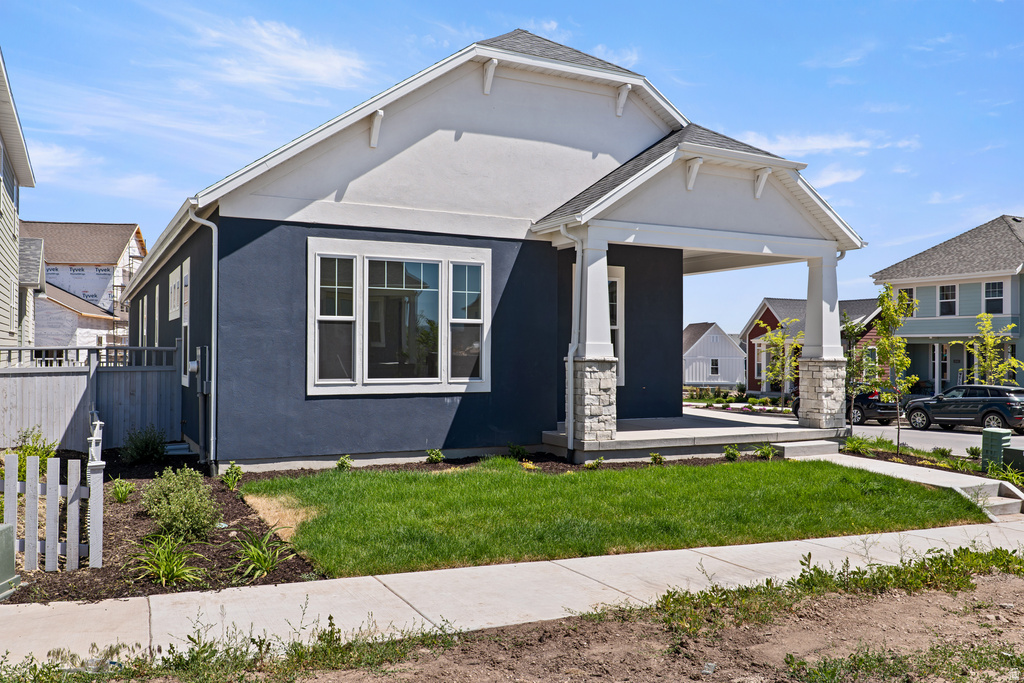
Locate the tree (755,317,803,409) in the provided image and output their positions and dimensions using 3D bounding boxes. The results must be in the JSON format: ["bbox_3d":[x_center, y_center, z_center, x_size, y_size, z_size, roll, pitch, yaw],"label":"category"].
[{"bbox_3d":[12.333,0.988,39.200,2.300,4.300,2.300,1,-1,-27],"label":"tree"}]

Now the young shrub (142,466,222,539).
[{"bbox_3d":[-3.195,1.566,8.250,0.790,0.710,0.760,1,-1,-27],"label":"young shrub"}]

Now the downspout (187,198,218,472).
[{"bbox_3d":[-4.130,-0.062,11.389,0.420,3.600,0.100,1,-1,-27],"label":"downspout"}]

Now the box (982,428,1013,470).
[{"bbox_3d":[7.014,1.570,12.350,0.280,0.620,0.360,1,-1,-27],"label":"box"}]

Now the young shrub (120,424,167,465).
[{"bbox_3d":[-5.354,1.497,12.400,0.660,0.580,0.640,1,-1,-27],"label":"young shrub"}]

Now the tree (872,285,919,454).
[{"bbox_3d":[6.201,0.469,13.800,0.780,2.760,0.780,1,-1,-27],"label":"tree"}]

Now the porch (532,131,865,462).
[{"bbox_3d":[2.860,-0.918,14.987,5.950,5.450,3.500,1,-1,-27],"label":"porch"}]

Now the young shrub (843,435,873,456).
[{"bbox_3d":[5.708,1.718,14.100,0.500,0.370,0.500,1,-1,-27],"label":"young shrub"}]

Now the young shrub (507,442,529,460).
[{"bbox_3d":[0.081,1.611,12.500,0.320,0.270,0.310,0,-1,0],"label":"young shrub"}]

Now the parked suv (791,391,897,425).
[{"bbox_3d":[13.550,2.400,34.500,1.830,1.660,4.530,1,-1,-31],"label":"parked suv"}]

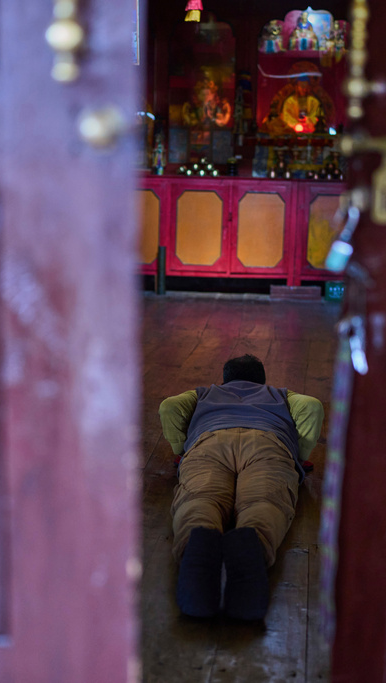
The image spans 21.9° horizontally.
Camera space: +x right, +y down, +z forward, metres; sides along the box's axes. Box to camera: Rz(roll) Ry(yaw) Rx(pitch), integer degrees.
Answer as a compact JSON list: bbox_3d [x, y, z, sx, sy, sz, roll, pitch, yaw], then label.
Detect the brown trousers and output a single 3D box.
[{"bbox_3d":[0.127,0.416,2.920,0.400,0.220,0.900,2,9,5],"label":"brown trousers"}]

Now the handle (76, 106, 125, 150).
[{"bbox_3d":[-0.087,-0.203,0.946,0.045,0.042,0.042,2,9,4],"label":"handle"}]

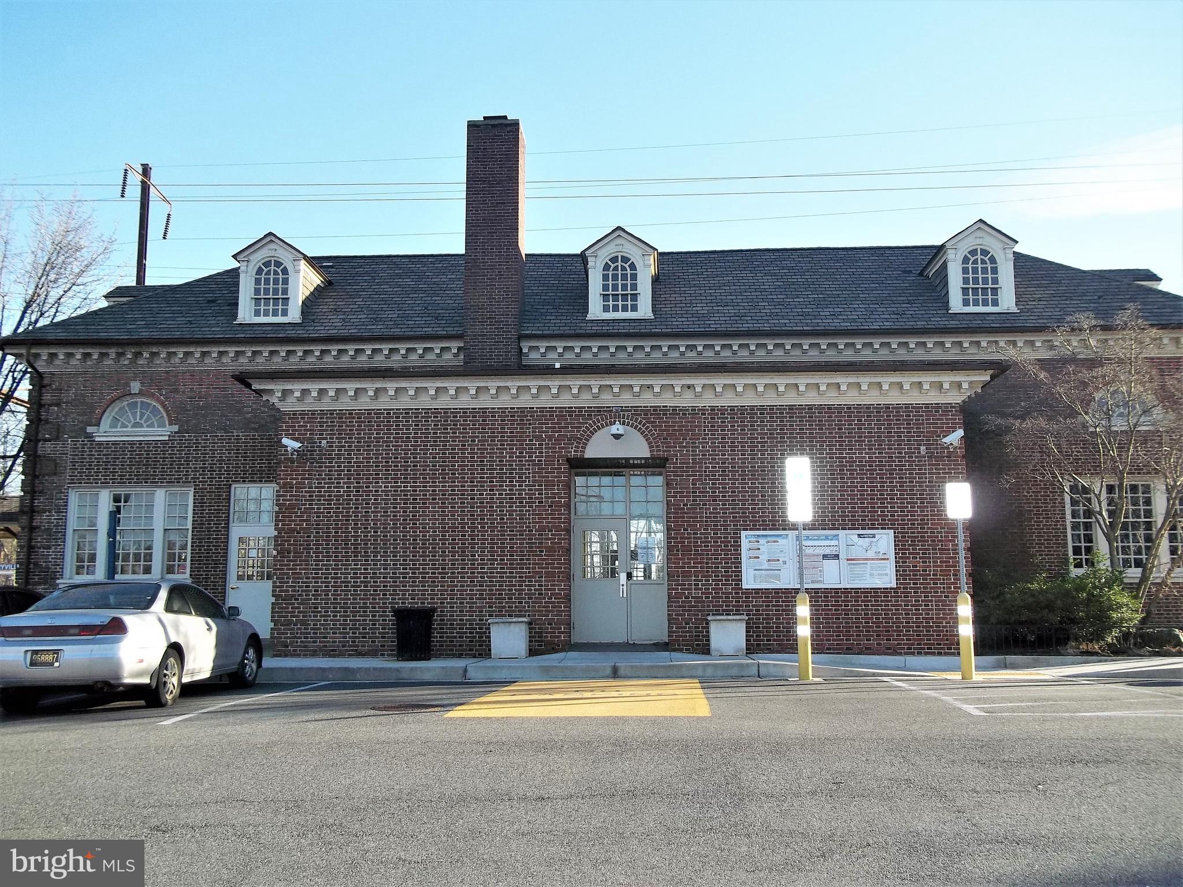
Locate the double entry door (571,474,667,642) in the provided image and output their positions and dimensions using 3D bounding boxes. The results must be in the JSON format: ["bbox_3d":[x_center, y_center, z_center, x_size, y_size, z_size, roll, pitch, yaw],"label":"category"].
[{"bbox_3d":[0.477,1.894,18.415,1.626,2.889,0.120,-1,-8,2],"label":"double entry door"}]

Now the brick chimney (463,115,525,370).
[{"bbox_3d":[-1.890,-3.857,21.689,1.060,5.324,1.250,-1,-8,2],"label":"brick chimney"}]

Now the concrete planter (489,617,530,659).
[{"bbox_3d":[-1.296,3.132,17.575,0.643,0.622,0.620,-1,-8,2],"label":"concrete planter"}]

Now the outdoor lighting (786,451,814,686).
[{"bbox_3d":[3.024,1.773,15.717,0.333,3.175,0.200,-1,-8,2],"label":"outdoor lighting"}]

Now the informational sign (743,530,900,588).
[{"bbox_3d":[3.722,1.908,17.959,2.502,0.957,0.080,-1,-8,2],"label":"informational sign"}]

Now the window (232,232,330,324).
[{"bbox_3d":[-6.341,-3.169,22.548,1.538,1.823,1.800,-1,-8,2],"label":"window"}]

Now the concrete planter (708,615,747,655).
[{"bbox_3d":[2.158,3.061,17.488,0.624,0.637,0.620,-1,-8,2],"label":"concrete planter"}]

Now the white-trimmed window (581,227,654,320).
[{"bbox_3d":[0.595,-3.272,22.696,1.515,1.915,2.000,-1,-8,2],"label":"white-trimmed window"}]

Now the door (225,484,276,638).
[{"bbox_3d":[-6.494,2.262,21.176,1.077,2.983,0.150,-1,-8,2],"label":"door"}]

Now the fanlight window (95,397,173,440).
[{"bbox_3d":[-9.060,-0.506,21.722,1.599,0.876,0.200,-1,-8,2],"label":"fanlight window"}]

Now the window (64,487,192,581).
[{"bbox_3d":[-8.991,1.770,21.305,2.436,1.850,0.180,-1,-8,2],"label":"window"}]

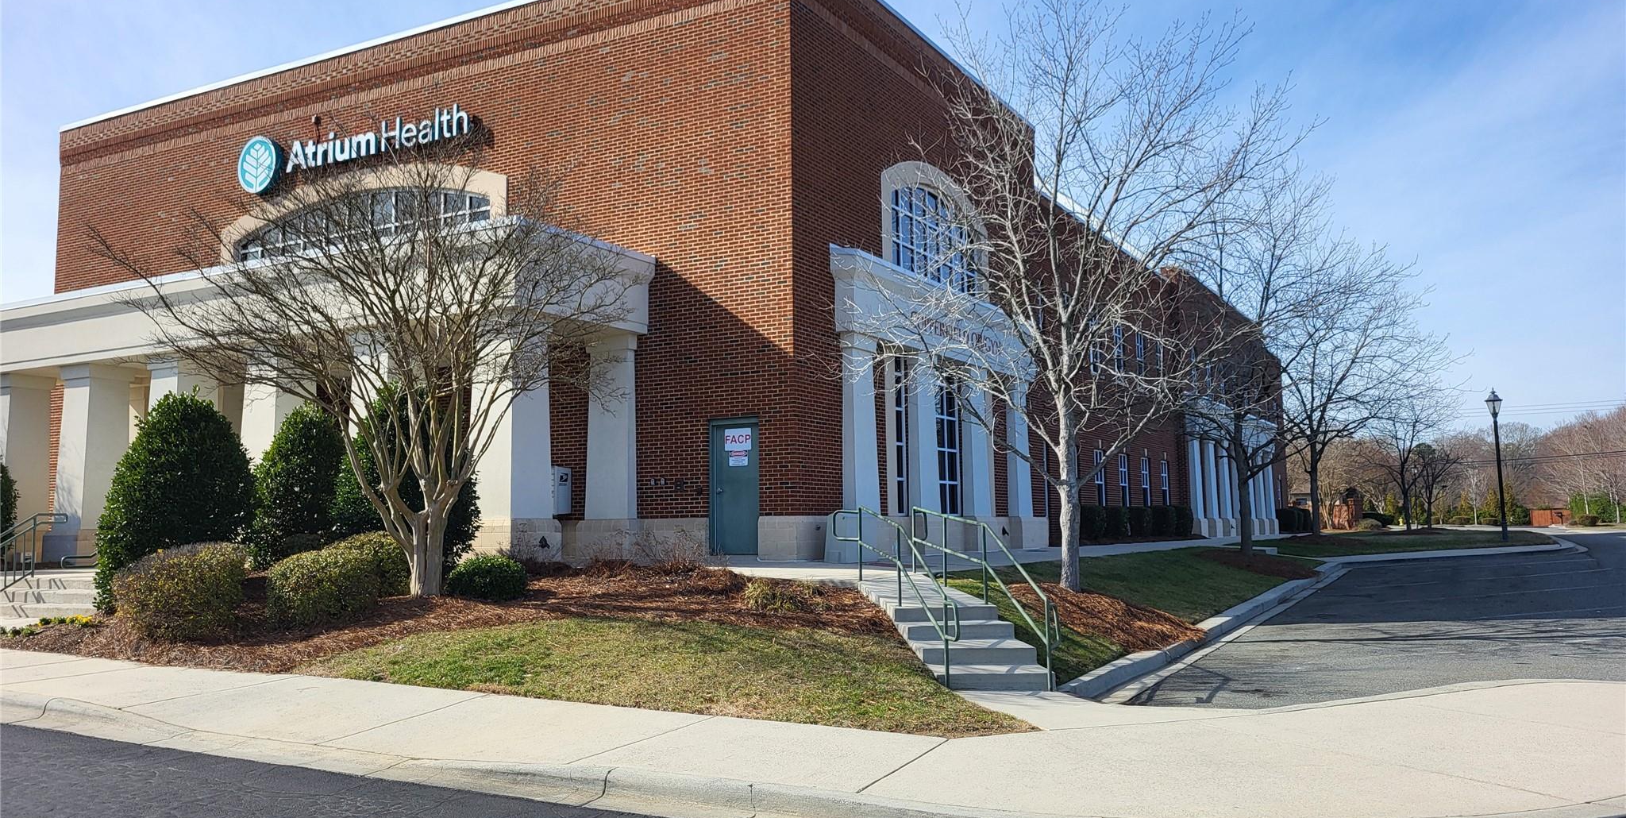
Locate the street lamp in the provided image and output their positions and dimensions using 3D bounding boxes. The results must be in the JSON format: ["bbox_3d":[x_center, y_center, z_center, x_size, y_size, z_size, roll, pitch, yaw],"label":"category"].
[{"bbox_3d":[19.978,1.634,35.520,0.490,4.480,0.490,-4,-6,29],"label":"street lamp"}]

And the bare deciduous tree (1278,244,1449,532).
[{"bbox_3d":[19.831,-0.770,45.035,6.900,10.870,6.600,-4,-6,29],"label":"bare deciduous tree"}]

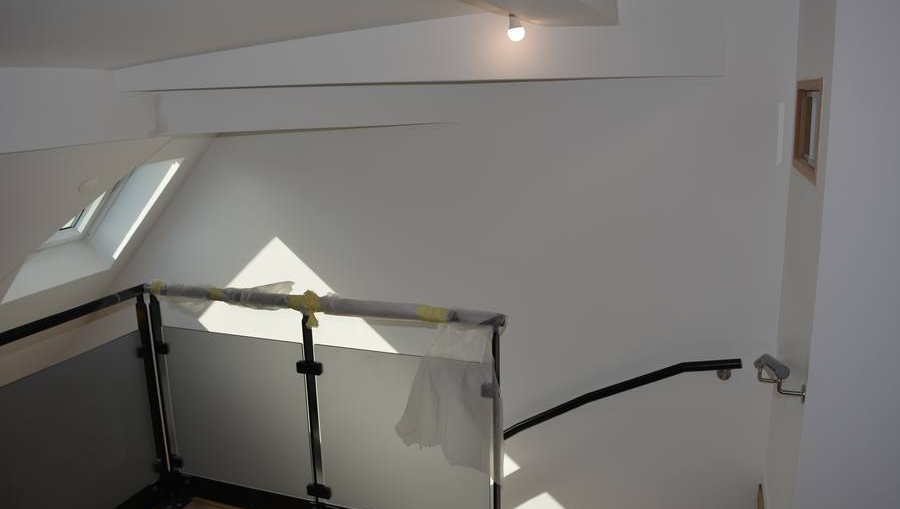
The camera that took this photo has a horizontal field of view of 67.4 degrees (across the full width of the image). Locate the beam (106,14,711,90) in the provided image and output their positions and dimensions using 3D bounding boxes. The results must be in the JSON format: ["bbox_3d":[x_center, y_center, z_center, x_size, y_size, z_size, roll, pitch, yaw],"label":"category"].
[{"bbox_3d":[-0.198,-0.868,2.921,2.603,0.250,0.240,0,13,7],"label":"beam"}]

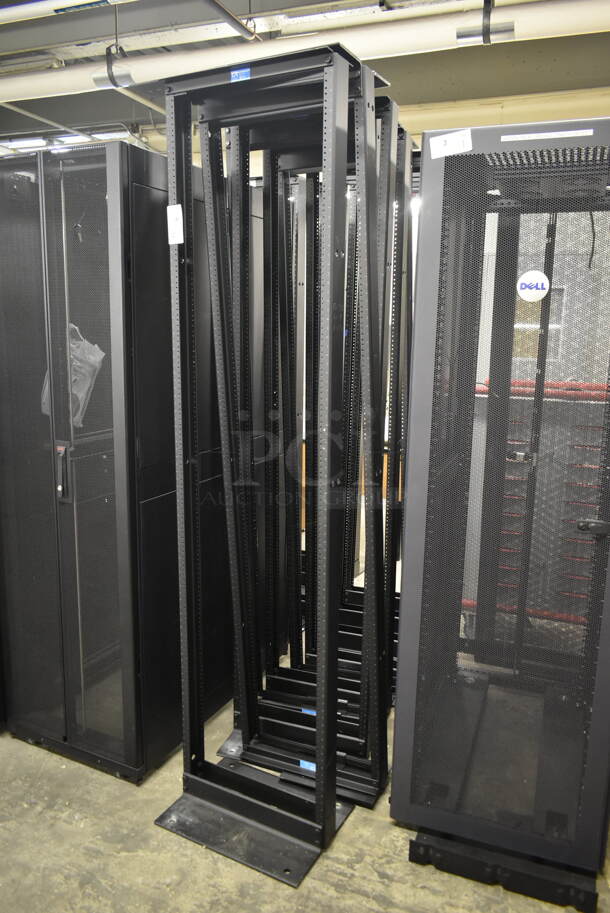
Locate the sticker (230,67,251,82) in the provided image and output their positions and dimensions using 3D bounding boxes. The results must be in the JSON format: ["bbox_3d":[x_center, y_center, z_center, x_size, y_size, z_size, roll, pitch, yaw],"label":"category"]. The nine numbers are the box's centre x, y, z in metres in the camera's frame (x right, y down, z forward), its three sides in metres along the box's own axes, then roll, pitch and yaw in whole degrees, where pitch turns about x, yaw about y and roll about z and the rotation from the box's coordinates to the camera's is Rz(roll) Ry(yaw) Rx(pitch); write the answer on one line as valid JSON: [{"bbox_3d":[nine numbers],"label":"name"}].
[{"bbox_3d":[-0.162,-0.959,1.726,0.058,0.025,0.002,6,12,27],"label":"sticker"}]

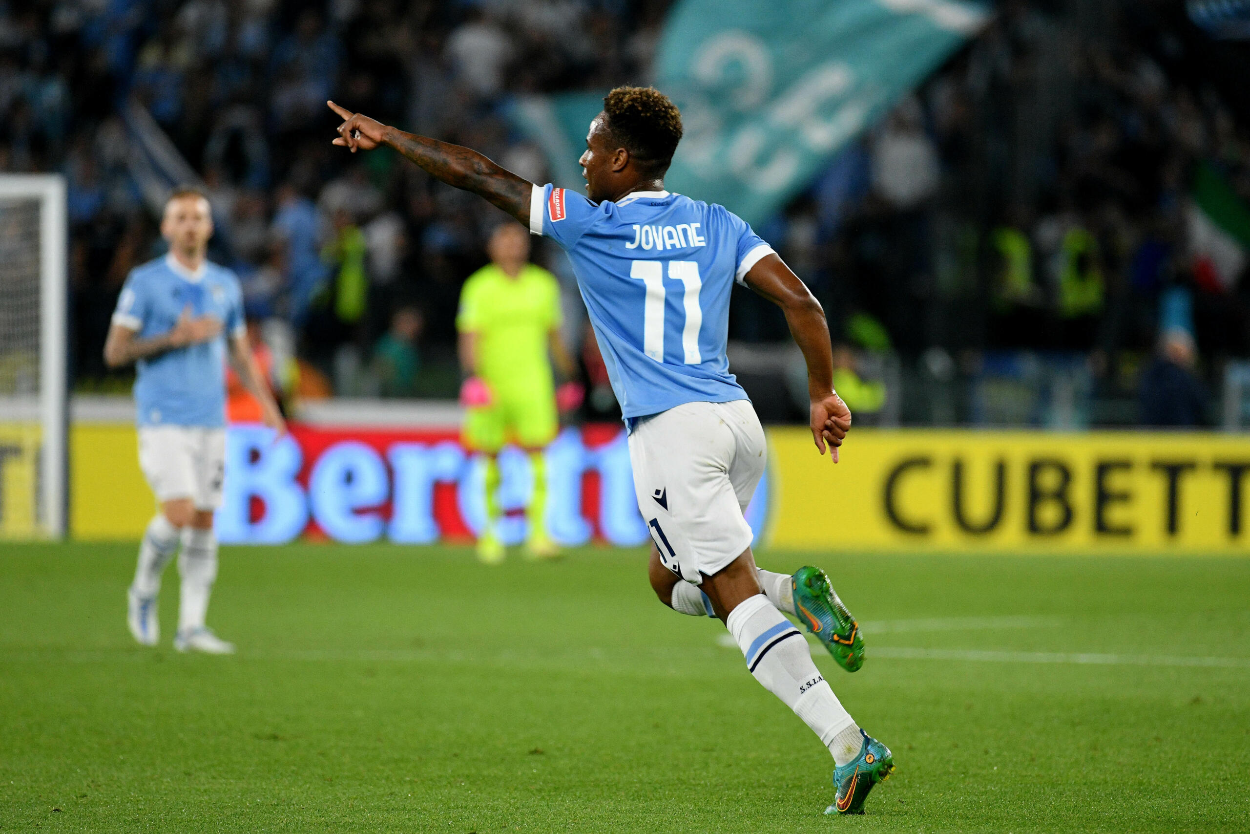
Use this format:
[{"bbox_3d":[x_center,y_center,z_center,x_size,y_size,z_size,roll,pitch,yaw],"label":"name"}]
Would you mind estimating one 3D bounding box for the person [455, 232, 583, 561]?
[{"bbox_3d":[-0.600,-0.139,65.200,0.700,1.910,0.420,0,0,-8],"label":"person"}]

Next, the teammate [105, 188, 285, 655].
[{"bbox_3d":[-1.661,0.015,44.300,0.660,1.790,0.530,0,0,-24],"label":"teammate"}]

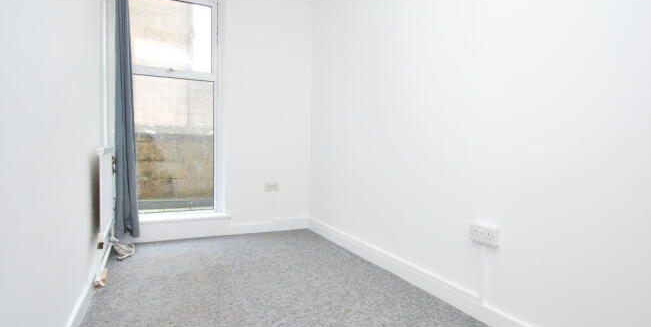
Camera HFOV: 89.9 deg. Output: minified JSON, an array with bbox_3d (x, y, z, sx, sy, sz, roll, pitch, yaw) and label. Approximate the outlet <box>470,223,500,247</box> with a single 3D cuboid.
[{"bbox_3d":[0.779,0.349,1.577,0.036,0.088,0.147,-1,3,-28],"label":"outlet"}]

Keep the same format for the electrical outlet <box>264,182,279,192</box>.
[{"bbox_3d":[-0.529,0.235,3.214,0.147,0.088,0.036,0,3,-24],"label":"electrical outlet"}]

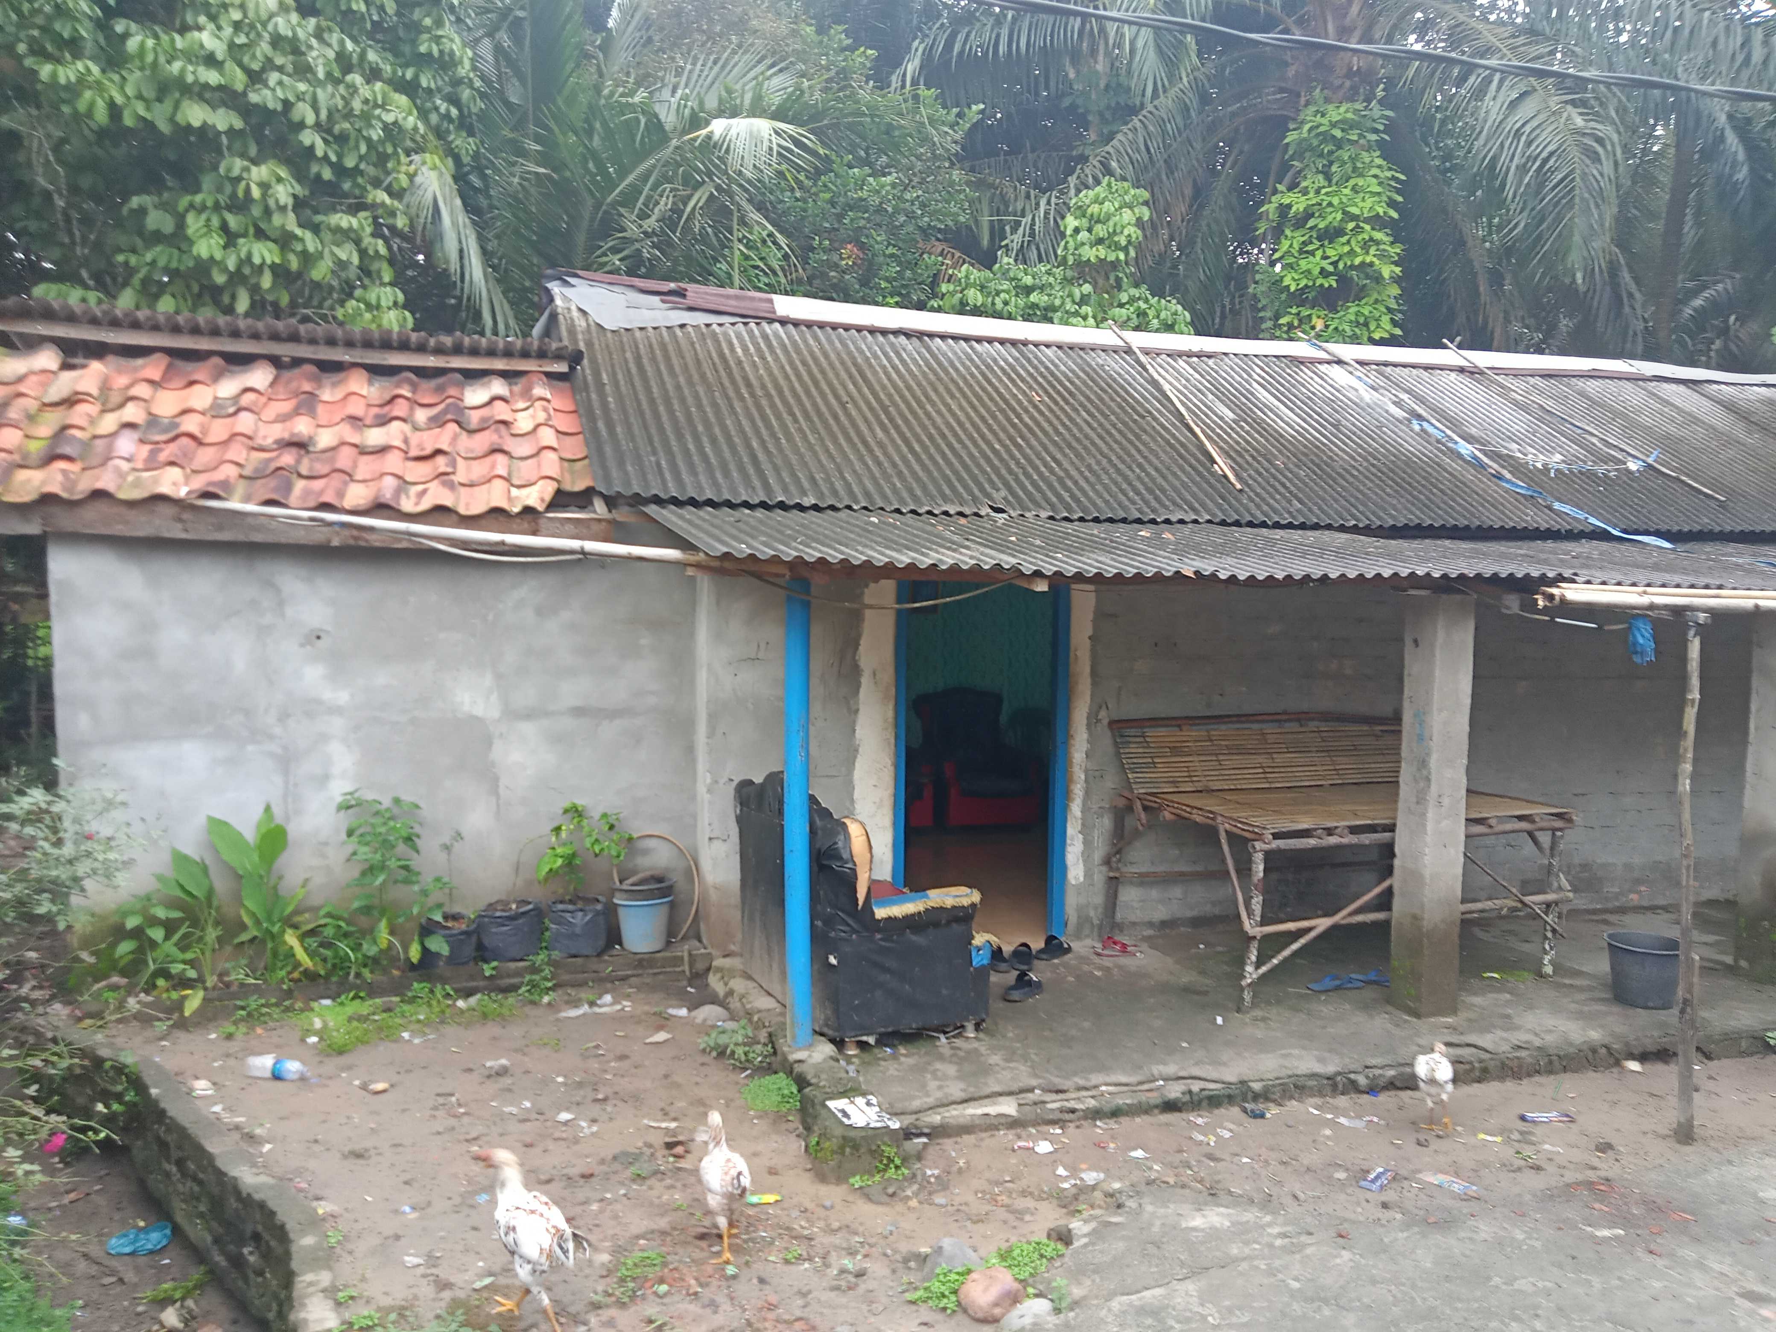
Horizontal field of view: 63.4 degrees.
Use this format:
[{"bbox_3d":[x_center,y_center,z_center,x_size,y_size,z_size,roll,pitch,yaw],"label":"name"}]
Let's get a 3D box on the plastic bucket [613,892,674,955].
[{"bbox_3d":[-1.168,1.233,6.870,0.285,0.255,0.285,0,4,-14],"label":"plastic bucket"}]

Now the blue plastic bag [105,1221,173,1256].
[{"bbox_3d":[-2.720,2.085,5.220,0.240,0.060,0.130,-1,4,-28],"label":"blue plastic bag"}]

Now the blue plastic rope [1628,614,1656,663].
[{"bbox_3d":[2.861,-0.097,5.450,0.100,0.185,0.090,0,4,-14],"label":"blue plastic rope"}]

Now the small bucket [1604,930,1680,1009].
[{"bbox_3d":[3.133,1.255,5.920,0.350,0.255,0.350,1,4,0],"label":"small bucket"}]

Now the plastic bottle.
[{"bbox_3d":[-2.191,1.440,5.150,0.240,0.074,0.074,2,4,17],"label":"plastic bottle"}]

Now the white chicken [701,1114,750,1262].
[{"bbox_3d":[-0.445,1.414,3.920,0.140,0.400,0.290,-1,4,-21],"label":"white chicken"}]

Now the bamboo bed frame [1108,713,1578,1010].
[{"bbox_3d":[2.142,0.860,6.971,1.780,1.120,1.340,-1,4,-20],"label":"bamboo bed frame"}]

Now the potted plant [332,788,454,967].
[{"bbox_3d":[-2.280,0.992,6.650,0.520,0.780,0.460,0,4,-14],"label":"potted plant"}]

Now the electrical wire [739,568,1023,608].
[{"bbox_3d":[-0.024,-0.269,4.930,1.020,0.140,0.050,-1,4,-20],"label":"electrical wire"}]

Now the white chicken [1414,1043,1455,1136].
[{"bbox_3d":[1.938,1.471,5.072,0.135,0.305,0.260,2,4,22],"label":"white chicken"}]

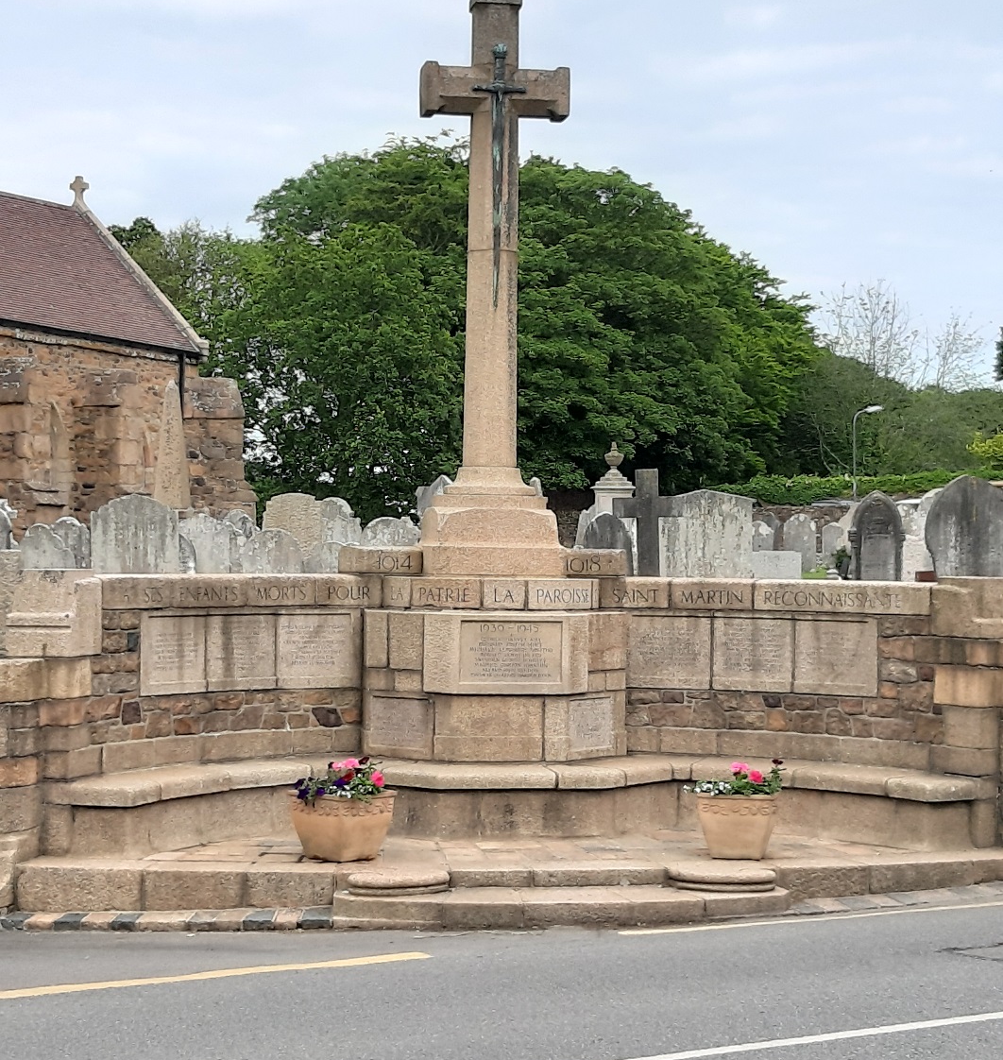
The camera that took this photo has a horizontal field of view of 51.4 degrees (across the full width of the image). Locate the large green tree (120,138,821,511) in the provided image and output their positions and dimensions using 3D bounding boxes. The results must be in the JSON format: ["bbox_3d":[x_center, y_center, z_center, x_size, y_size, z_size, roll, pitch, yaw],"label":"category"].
[{"bbox_3d":[-0.990,-5.461,33.500,21.500,13.900,16.000,1,-1,0],"label":"large green tree"}]

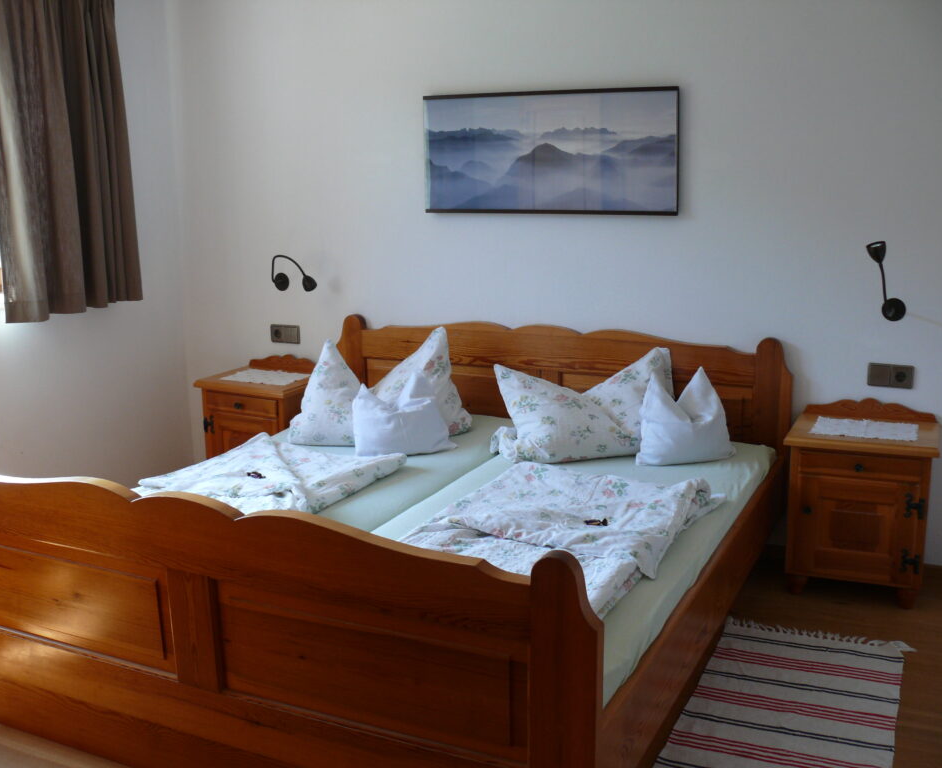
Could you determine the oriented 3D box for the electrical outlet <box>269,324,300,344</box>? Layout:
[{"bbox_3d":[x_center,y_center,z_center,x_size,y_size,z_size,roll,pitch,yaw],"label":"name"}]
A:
[{"bbox_3d":[-0.835,-0.224,4.677,0.153,0.082,0.013,5,13,26],"label":"electrical outlet"}]

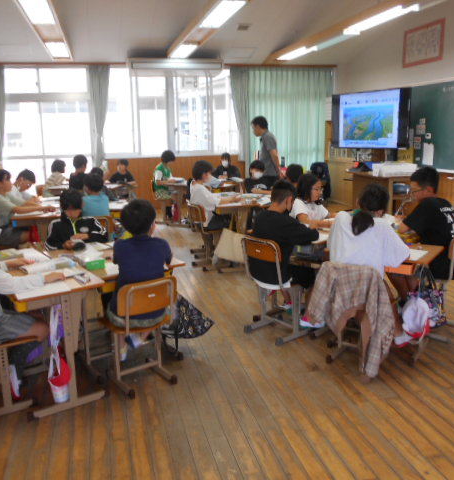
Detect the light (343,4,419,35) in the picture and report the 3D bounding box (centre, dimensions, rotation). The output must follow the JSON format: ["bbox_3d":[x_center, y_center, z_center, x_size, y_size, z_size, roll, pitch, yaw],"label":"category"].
[{"bbox_3d":[1.735,-2.526,5.493,0.250,0.100,1.240,-4,13,-14],"label":"light"}]

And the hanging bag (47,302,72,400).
[{"bbox_3d":[-0.874,0.597,2.509,0.120,0.530,0.090,-9,15,-32],"label":"hanging bag"}]

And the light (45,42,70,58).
[{"bbox_3d":[-2.480,-2.827,7.063,0.270,0.100,1.250,-4,13,-14],"label":"light"}]

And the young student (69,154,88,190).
[{"bbox_3d":[-2.090,-0.648,6.961,0.405,1.150,0.511,-1,13,-2],"label":"young student"}]

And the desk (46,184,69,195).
[{"bbox_3d":[-2.428,-0.501,7.444,0.433,0.665,0.625,-2,13,-4],"label":"desk"}]

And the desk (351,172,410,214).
[{"bbox_3d":[2.517,-0.701,7.717,0.680,0.710,1.250,-4,13,-14],"label":"desk"}]

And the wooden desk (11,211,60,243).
[{"bbox_3d":[-1.850,0.036,5.012,0.450,0.660,0.620,-2,13,-3],"label":"wooden desk"}]

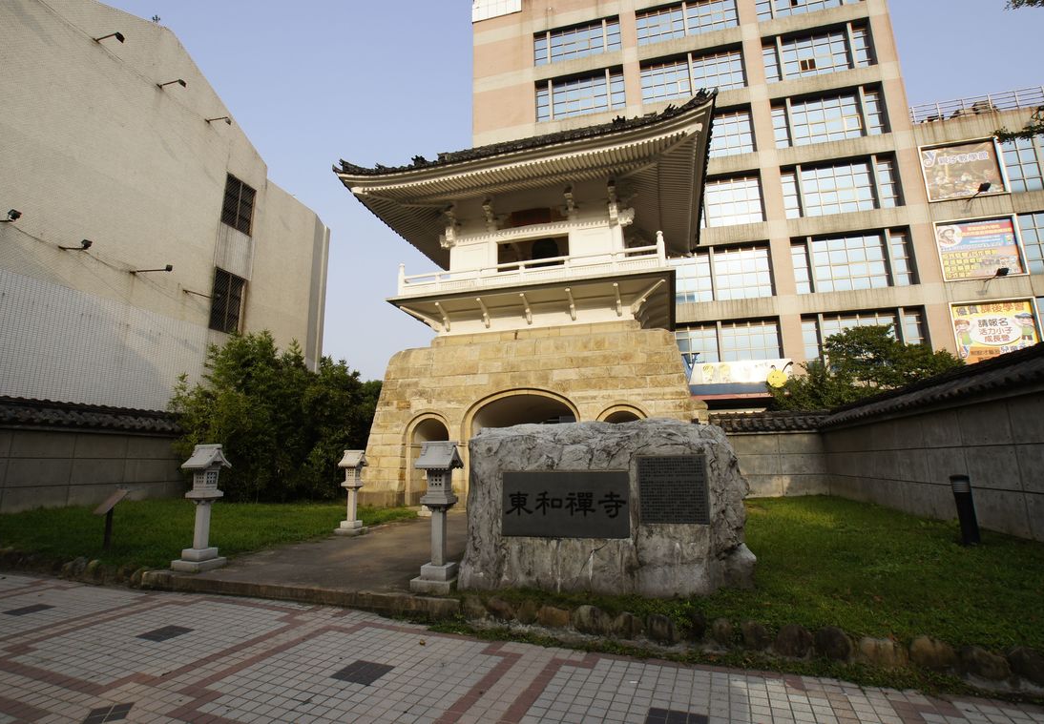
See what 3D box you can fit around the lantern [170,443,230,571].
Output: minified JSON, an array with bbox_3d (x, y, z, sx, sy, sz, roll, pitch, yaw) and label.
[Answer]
[{"bbox_3d":[-4.391,2.003,6.709,0.469,1.615,0.469,-4,-12,15],"label":"lantern"}]

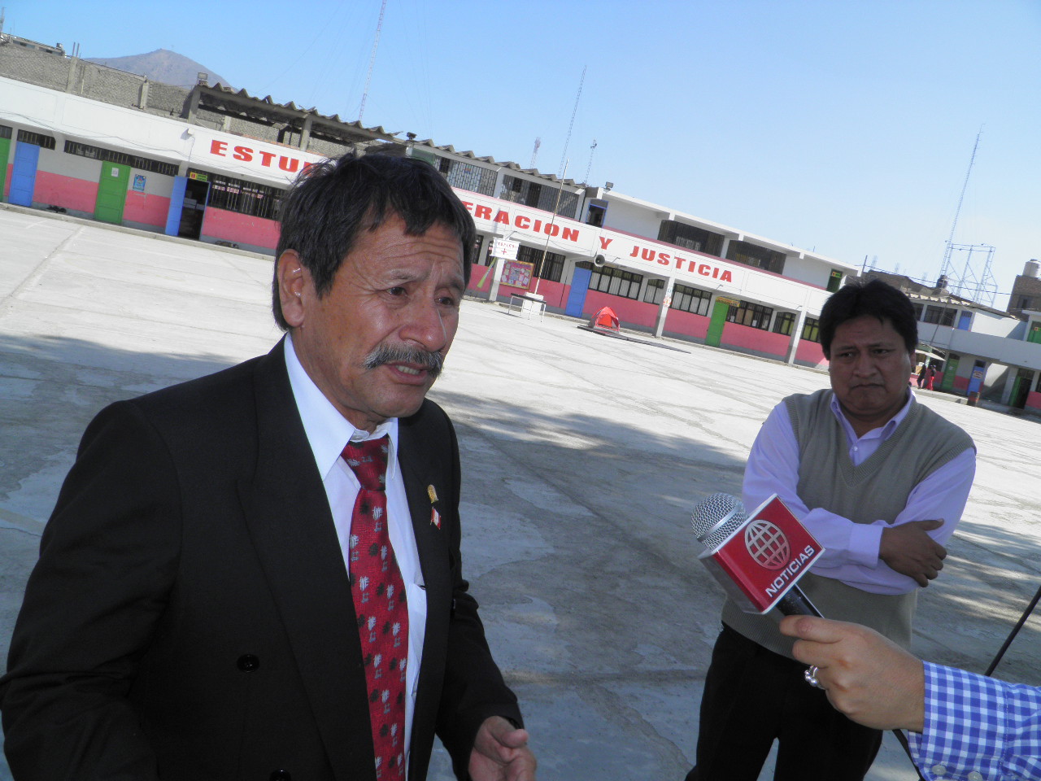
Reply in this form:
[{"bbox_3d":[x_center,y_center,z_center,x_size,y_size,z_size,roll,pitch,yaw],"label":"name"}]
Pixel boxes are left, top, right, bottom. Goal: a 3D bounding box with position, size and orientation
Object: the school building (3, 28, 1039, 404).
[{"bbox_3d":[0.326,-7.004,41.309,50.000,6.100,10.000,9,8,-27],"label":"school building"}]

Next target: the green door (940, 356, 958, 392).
[{"bbox_3d":[28.743,-1.055,56.300,0.080,2.130,0.900,8,8,-29],"label":"green door"}]

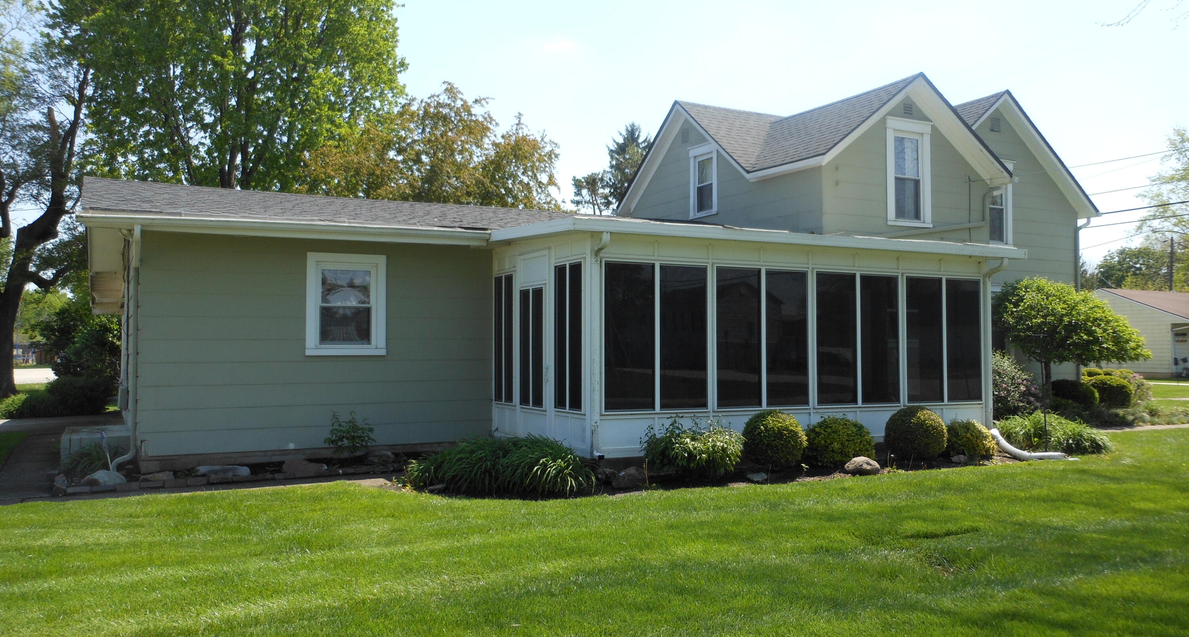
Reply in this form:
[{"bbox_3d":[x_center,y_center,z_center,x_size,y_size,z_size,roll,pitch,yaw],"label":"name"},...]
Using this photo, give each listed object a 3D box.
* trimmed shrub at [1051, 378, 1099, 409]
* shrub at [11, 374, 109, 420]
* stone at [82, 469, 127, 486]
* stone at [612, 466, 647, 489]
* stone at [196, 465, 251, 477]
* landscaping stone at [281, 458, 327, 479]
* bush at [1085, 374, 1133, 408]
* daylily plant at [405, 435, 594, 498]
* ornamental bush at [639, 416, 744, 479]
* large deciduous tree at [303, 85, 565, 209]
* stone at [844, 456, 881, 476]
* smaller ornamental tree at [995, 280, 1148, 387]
[{"bbox_3d":[10.864,1.764,21.800,1.053,0.770,1.080,-1,-2,26],"label":"trimmed shrub"},{"bbox_3d":[-12.186,1.785,22.000,2.200,0.970,1.500,1,-2,-26],"label":"shrub"},{"bbox_3d":[-5.477,1.788,10.750,0.488,0.190,0.360,1,-2,-27],"label":"stone"},{"bbox_3d":[0.373,1.701,10.300,0.360,0.240,0.290,1,-2,-26],"label":"stone"},{"bbox_3d":[-4.258,1.761,11.050,0.610,0.160,0.300,1,-2,-26],"label":"stone"},{"bbox_3d":[-3.471,1.788,11.500,0.520,0.230,0.320,1,-2,-26],"label":"landscaping stone"},{"bbox_3d":[12.113,1.751,22.700,1.162,0.849,1.150,-1,-2,28],"label":"bush"},{"bbox_3d":[-1.029,1.563,10.500,2.028,0.540,1.350,0,-2,6],"label":"daylily plant"},{"bbox_3d":[1.136,1.502,11.200,1.157,0.699,0.980,1,-2,-28],"label":"ornamental bush"},{"bbox_3d":[-5.099,-2.366,30.000,8.142,9.953,8.000,0,-2,-10],"label":"large deciduous tree"},{"bbox_3d":[3.176,1.751,11.400,0.460,0.230,0.340,1,-2,-26],"label":"stone"},{"bbox_3d":[8.120,0.641,16.491,2.900,2.750,2.800,1,-2,-26],"label":"smaller ornamental tree"}]

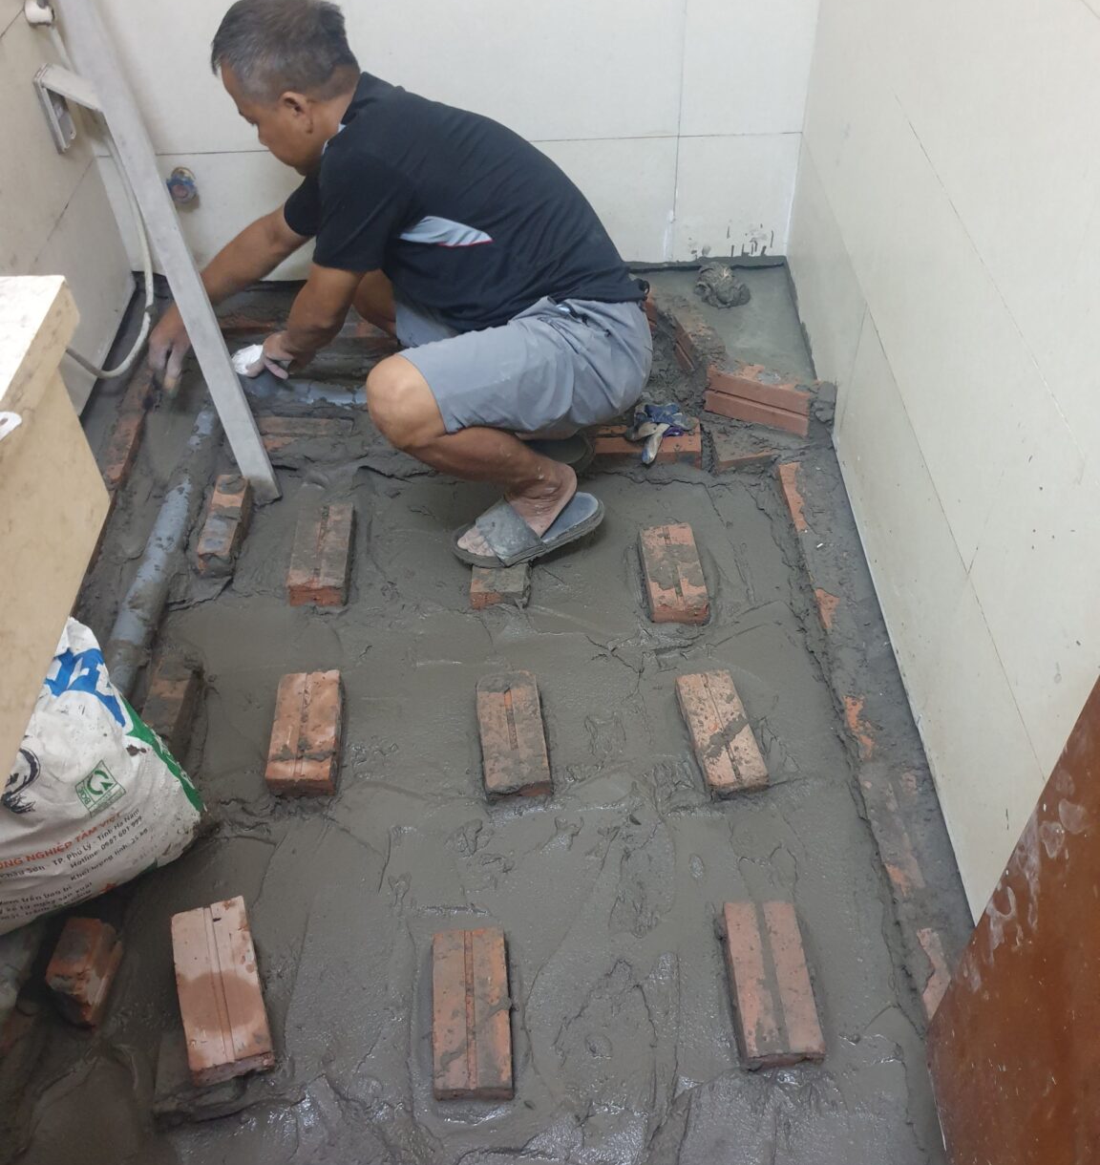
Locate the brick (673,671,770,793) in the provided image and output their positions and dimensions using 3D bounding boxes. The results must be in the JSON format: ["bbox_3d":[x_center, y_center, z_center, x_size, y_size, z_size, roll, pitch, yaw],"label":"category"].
[{"bbox_3d":[0.266,0.243,1.735,0.091,0.057,0.211,-8,48,-5],"label":"brick"}]

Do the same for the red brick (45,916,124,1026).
[{"bbox_3d":[-0.623,0.510,1.472,0.057,0.090,0.110,-2,47,1],"label":"red brick"}]

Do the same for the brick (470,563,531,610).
[{"bbox_3d":[-0.079,-0.032,1.869,0.091,0.053,0.197,0,47,2],"label":"brick"}]

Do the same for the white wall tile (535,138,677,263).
[{"bbox_3d":[-0.047,-0.758,2.254,0.600,0.300,0.010,-2,47,1],"label":"white wall tile"}]

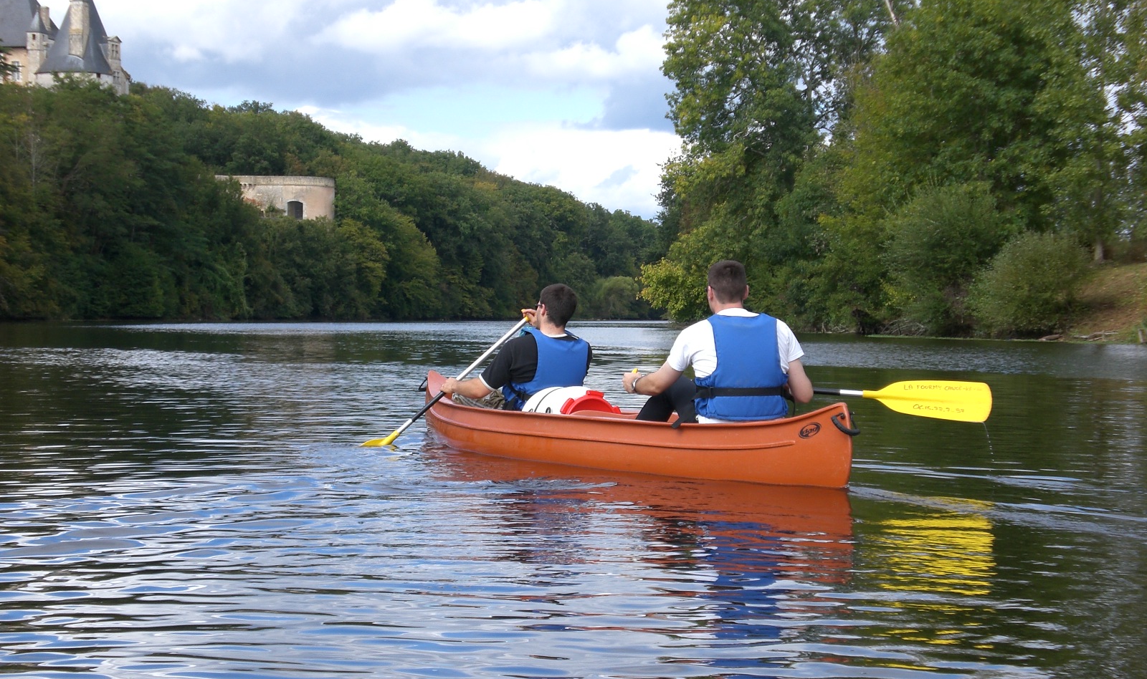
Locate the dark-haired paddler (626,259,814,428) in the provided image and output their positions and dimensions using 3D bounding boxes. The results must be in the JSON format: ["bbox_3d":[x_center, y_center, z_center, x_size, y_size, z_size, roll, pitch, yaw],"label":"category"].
[{"bbox_3d":[0.610,0.145,11.400,0.680,1.000,1.000,0,1,-21],"label":"dark-haired paddler"}]

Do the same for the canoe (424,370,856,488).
[{"bbox_3d":[0.140,0.470,12.300,0.880,0.500,4.750,0,1,-25],"label":"canoe"}]

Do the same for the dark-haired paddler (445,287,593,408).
[{"bbox_3d":[-0.360,0.175,13.200,0.630,0.950,1.000,0,1,-27],"label":"dark-haired paddler"}]

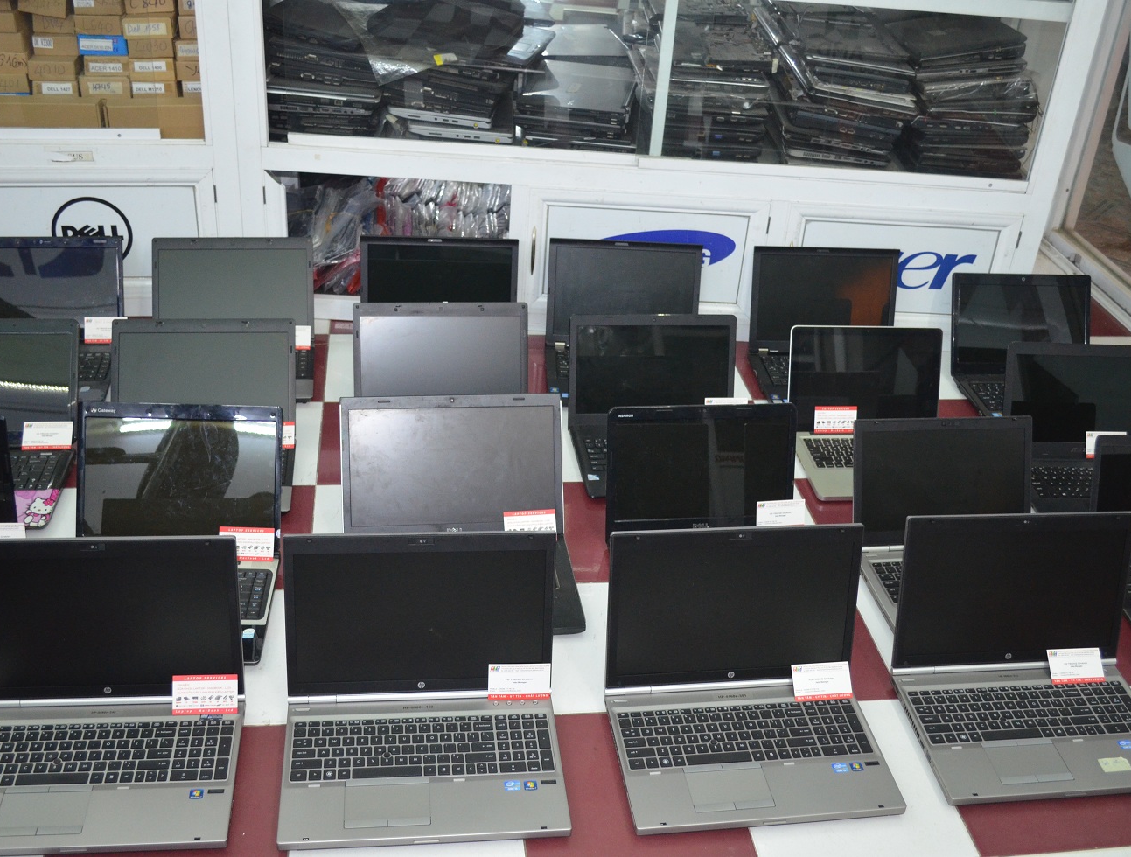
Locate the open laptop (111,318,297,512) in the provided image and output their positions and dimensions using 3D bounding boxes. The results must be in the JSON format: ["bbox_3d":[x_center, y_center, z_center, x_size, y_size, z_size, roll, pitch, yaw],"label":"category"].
[{"bbox_3d":[-0.664,-0.025,2.138,0.343,0.207,0.377,-1,32,-9],"label":"open laptop"}]

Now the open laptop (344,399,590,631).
[{"bbox_3d":[-0.172,0.136,1.919,0.375,0.229,0.374,-1,32,-9],"label":"open laptop"}]

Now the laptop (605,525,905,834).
[{"bbox_3d":[0.260,0.332,1.622,0.373,0.261,0.327,-1,32,-9],"label":"laptop"}]

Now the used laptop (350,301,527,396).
[{"bbox_3d":[-0.227,-0.062,2.232,0.337,0.236,0.320,-1,32,-9],"label":"used laptop"}]

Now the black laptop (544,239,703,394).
[{"bbox_3d":[0.135,-0.224,2.532,0.337,0.250,0.308,2,31,-5],"label":"black laptop"}]

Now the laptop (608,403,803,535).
[{"bbox_3d":[0.251,0.149,1.935,0.334,0.247,0.342,-1,32,-10],"label":"laptop"}]

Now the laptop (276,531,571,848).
[{"bbox_3d":[-0.186,0.336,1.558,0.373,0.263,0.317,0,32,-8],"label":"laptop"}]

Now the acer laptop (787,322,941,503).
[{"bbox_3d":[0.618,-0.034,2.312,0.325,0.216,0.320,0,32,-7],"label":"acer laptop"}]

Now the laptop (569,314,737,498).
[{"bbox_3d":[0.192,-0.048,2.269,0.338,0.226,0.326,-1,32,-9],"label":"laptop"}]

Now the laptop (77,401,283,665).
[{"bbox_3d":[-0.615,0.155,1.822,0.326,0.239,0.362,1,31,-6],"label":"laptop"}]

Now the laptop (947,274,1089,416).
[{"bbox_3d":[1.033,-0.157,2.553,0.342,0.234,0.357,-1,32,-9],"label":"laptop"}]

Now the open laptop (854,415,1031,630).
[{"bbox_3d":[0.681,0.162,1.996,0.342,0.225,0.331,-1,32,-10],"label":"open laptop"}]

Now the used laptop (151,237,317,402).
[{"bbox_3d":[-0.697,-0.228,2.460,0.339,0.220,0.350,-1,32,-10],"label":"used laptop"}]

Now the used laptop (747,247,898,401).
[{"bbox_3d":[0.589,-0.207,2.550,0.338,0.260,0.328,0,32,-8],"label":"used laptop"}]

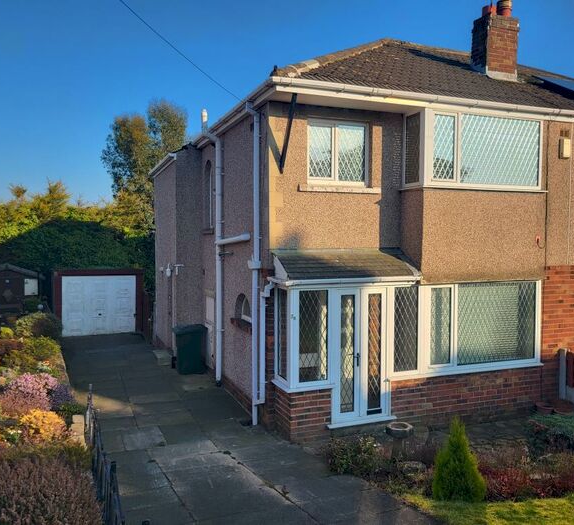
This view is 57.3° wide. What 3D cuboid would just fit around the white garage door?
[{"bbox_3d":[-6.167,1.414,17.339,2.300,1.962,0.100,-1,3,-21],"label":"white garage door"}]

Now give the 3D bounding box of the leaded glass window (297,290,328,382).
[{"bbox_3d":[0.382,1.069,7.610,0.481,1.335,0.070,-1,4,-21],"label":"leaded glass window"}]

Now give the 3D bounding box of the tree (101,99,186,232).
[{"bbox_3d":[-7.316,-3.200,27.072,4.500,10.438,4.500,-1,3,-21],"label":"tree"}]

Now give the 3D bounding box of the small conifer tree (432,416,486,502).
[{"bbox_3d":[1.630,1.847,4.969,0.490,0.789,0.490,1,4,19],"label":"small conifer tree"}]

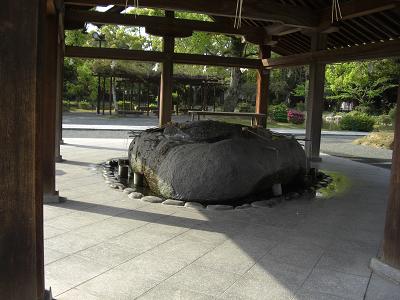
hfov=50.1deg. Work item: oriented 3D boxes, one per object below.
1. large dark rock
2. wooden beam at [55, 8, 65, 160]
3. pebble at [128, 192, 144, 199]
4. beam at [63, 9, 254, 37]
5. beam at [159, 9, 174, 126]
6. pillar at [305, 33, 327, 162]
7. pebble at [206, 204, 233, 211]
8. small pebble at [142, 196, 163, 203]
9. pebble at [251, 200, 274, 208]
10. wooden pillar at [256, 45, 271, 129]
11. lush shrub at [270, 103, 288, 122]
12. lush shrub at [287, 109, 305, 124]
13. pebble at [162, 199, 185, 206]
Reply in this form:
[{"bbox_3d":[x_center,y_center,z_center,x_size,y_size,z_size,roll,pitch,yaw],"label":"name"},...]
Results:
[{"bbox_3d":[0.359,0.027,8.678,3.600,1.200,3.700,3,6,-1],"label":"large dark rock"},{"bbox_3d":[-3.250,-1.452,9.675,0.320,3.500,0.320,1,7,-17],"label":"wooden beam"},{"bbox_3d":[-0.972,0.701,6.521,0.260,0.090,0.200,6,7,30],"label":"pebble"},{"bbox_3d":[-0.970,-4.056,13.678,7.000,0.340,0.280,1,7,-17],"label":"beam"},{"bbox_3d":[-1.062,-2.229,13.882,0.320,4.300,0.320,1,7,-17],"label":"beam"},{"bbox_3d":[3.230,-1.428,11.776,0.290,3.570,0.290,1,7,-17],"label":"pillar"},{"bbox_3d":[0.284,0.815,6.059,0.380,0.080,0.220,2,6,-5],"label":"pebble"},{"bbox_3d":[-0.701,0.736,6.306,0.310,0.085,0.200,5,7,22],"label":"small pebble"},{"bbox_3d":[0.938,0.811,6.343,0.370,0.085,0.220,1,7,-18],"label":"pebble"},{"bbox_3d":[2.178,-1.868,14.938,0.320,3.650,0.320,1,7,-17],"label":"wooden pillar"},{"bbox_3d":[6.299,-2.943,34.000,1.450,1.600,1.400,4,6,10],"label":"lush shrub"},{"bbox_3d":[7.886,-2.783,35.300,1.450,1.280,1.300,3,6,0],"label":"lush shrub"},{"bbox_3d":[-0.383,0.766,6.178,0.320,0.085,0.200,4,6,14],"label":"pebble"}]

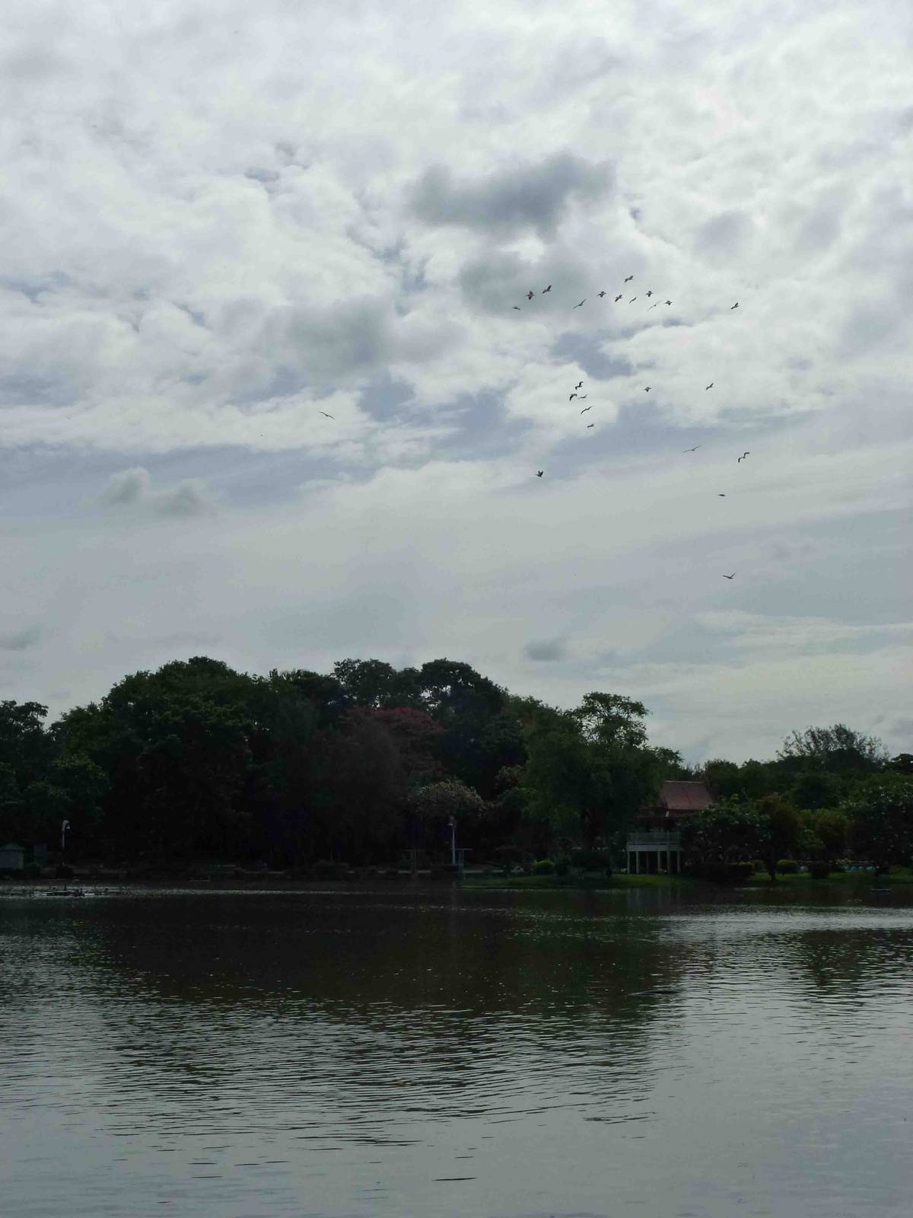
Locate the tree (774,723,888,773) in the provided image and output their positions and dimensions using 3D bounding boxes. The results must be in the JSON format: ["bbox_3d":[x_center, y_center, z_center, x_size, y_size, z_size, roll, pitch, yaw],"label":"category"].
[{"bbox_3d":[40.433,19.859,185.000,12.000,14.500,11.000,-2,-8,12],"label":"tree"}]

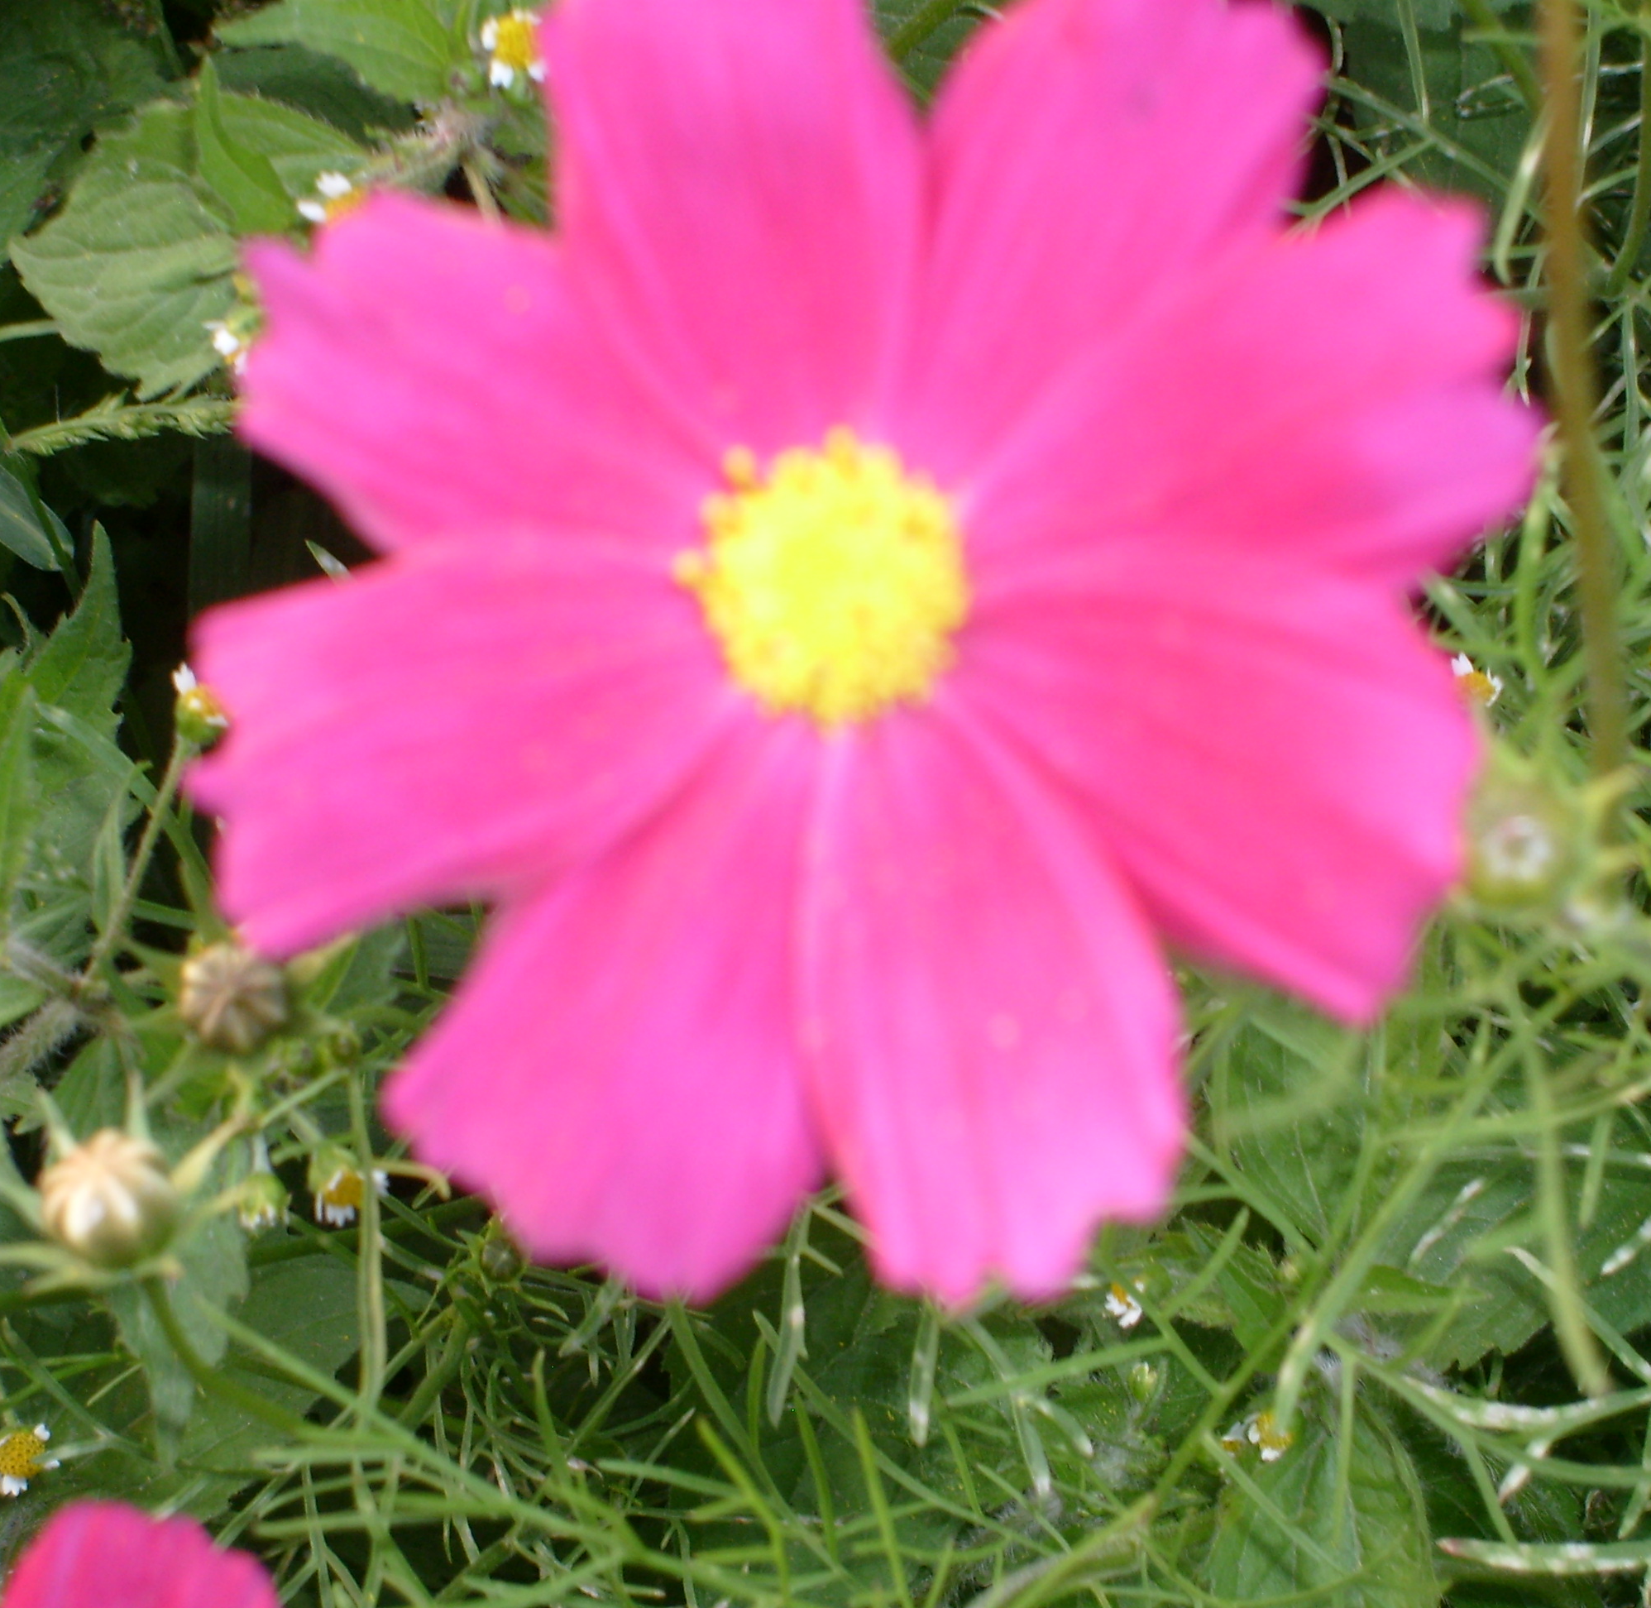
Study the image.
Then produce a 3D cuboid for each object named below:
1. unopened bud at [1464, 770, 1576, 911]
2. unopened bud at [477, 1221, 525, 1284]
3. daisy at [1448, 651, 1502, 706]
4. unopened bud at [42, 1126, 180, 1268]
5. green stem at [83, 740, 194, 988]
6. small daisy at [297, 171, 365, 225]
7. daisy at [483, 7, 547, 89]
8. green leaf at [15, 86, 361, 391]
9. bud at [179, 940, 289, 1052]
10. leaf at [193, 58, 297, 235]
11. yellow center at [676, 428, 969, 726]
[{"bbox_3d":[0.042,0.002,0.305,0.007,0.008,0.007,0,90,3],"label":"unopened bud"},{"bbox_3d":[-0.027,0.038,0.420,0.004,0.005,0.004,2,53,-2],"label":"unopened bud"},{"bbox_3d":[0.054,-0.010,0.415,0.005,0.003,0.005,0,69,-13],"label":"daisy"},{"bbox_3d":[-0.055,0.030,0.385,0.011,0.011,0.011,-3,63,8],"label":"unopened bud"},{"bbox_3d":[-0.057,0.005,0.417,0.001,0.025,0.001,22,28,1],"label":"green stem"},{"bbox_3d":[-0.047,-0.057,0.480,0.007,0.004,0.007,-2,69,6],"label":"small daisy"},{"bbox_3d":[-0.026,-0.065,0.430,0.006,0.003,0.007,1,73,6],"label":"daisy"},{"bbox_3d":[-0.052,-0.046,0.410,0.029,0.006,0.024,-15,73,-5],"label":"green leaf"},{"bbox_3d":[-0.041,0.013,0.345,0.007,0.007,0.007,0,9,3],"label":"bud"},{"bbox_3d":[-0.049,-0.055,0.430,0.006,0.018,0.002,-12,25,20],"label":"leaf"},{"bbox_3d":[0.000,-0.013,0.290,0.016,0.007,0.016,0,81,0],"label":"yellow center"}]

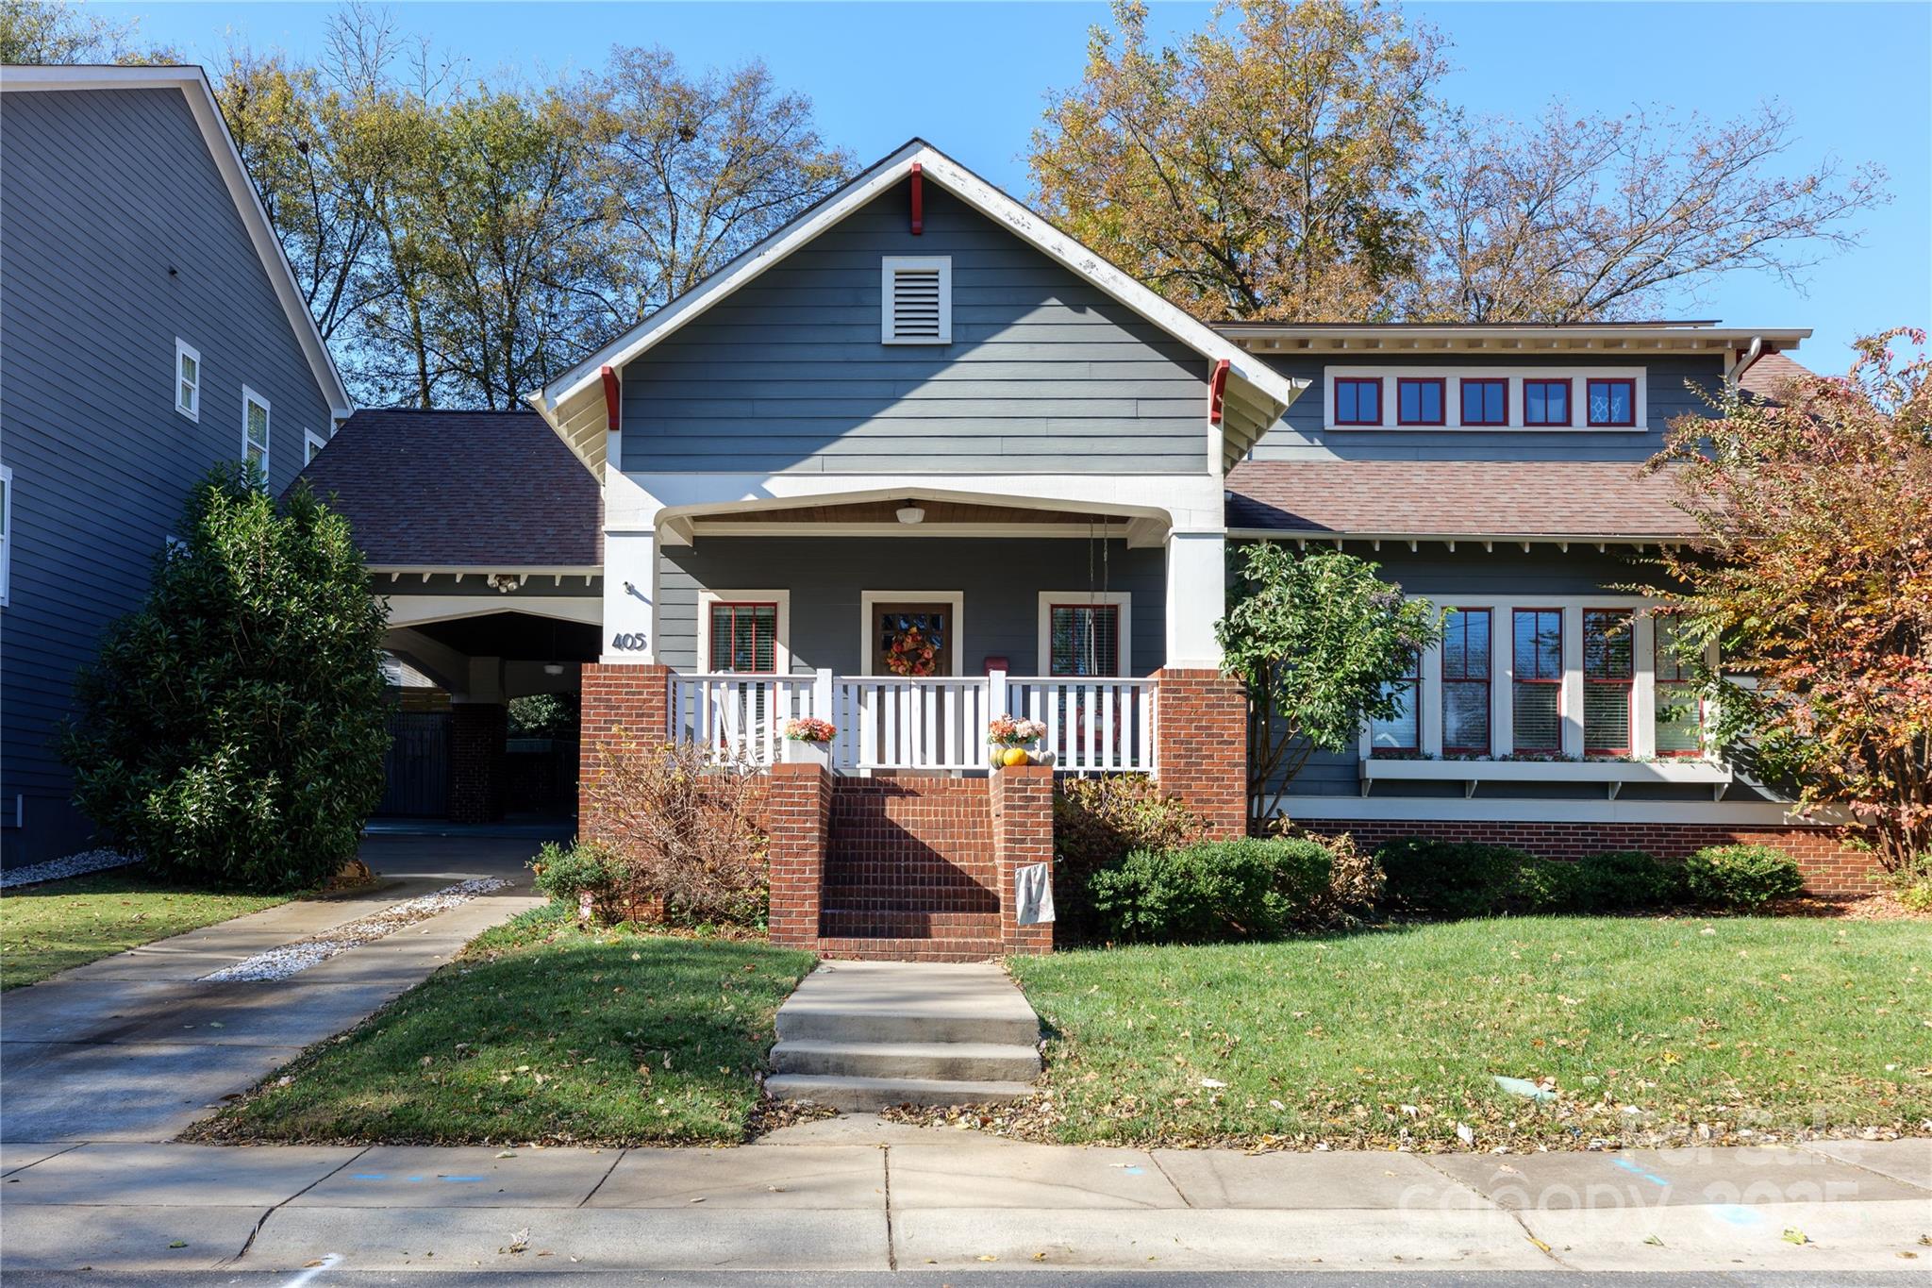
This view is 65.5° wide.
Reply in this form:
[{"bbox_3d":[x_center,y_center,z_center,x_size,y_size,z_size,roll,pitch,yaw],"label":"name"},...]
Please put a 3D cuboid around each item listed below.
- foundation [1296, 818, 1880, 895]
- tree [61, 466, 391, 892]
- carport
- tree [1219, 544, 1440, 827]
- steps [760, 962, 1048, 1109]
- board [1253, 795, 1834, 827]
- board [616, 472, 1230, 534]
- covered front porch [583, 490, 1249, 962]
[{"bbox_3d":[6.787,2.338,16.500,6.500,0.780,0.250,0,-5,-1],"label":"foundation"},{"bbox_3d":[-7.686,0.361,15.600,3.350,4.450,3.100,0,-5,-1],"label":"tree"},{"bbox_3d":[-6.774,-0.447,22.800,6.000,6.500,8.600,0,-5,-1],"label":"carport"},{"bbox_3d":[3.648,0.622,15.100,2.200,3.250,2.000,0,-5,-1],"label":"tree"},{"bbox_3d":[-0.352,2.476,9.850,1.500,0.520,4.000,0,-5,-1],"label":"steps"},{"bbox_3d":[6.453,1.835,16.450,6.300,0.300,0.120,0,-5,-1],"label":"board"},{"bbox_3d":[-0.457,-1.350,14.450,5.950,0.580,0.280,0,-5,-1],"label":"board"},{"bbox_3d":[-0.497,0.725,14.750,6.300,4.450,4.900,0,-5,-1],"label":"covered front porch"}]

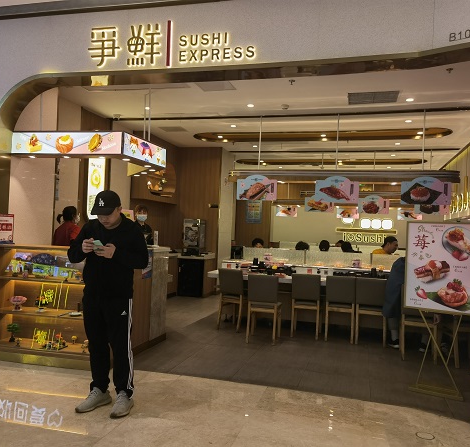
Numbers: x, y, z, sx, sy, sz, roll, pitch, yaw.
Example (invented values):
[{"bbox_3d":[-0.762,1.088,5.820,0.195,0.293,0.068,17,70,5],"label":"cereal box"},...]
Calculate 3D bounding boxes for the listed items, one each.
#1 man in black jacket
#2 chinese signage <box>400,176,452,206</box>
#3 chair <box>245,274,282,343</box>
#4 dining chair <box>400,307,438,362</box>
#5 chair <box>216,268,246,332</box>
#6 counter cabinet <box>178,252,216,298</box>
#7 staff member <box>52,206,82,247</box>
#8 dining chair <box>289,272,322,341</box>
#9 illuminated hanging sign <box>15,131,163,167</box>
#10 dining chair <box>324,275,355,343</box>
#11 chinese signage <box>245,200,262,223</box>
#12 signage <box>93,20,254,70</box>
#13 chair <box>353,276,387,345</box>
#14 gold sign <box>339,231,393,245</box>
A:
[{"bbox_3d":[-0.989,0.590,3.641,0.560,1.690,0.430,2,-1,28],"label":"man in black jacket"},{"bbox_3d":[2.684,-0.455,6.511,0.655,0.405,0.030,2,-1,17],"label":"chinese signage"},{"bbox_3d":[0.380,1.098,6.090,0.410,0.860,0.520,2,-1,9],"label":"chair"},{"bbox_3d":[2.198,1.164,5.575,0.410,0.860,0.520,2,-1,16],"label":"dining chair"},{"bbox_3d":[0.034,1.093,6.708,0.410,0.860,0.520,2,-1,29],"label":"chair"},{"bbox_3d":[-0.772,1.119,10.030,0.640,0.820,0.750,2,-1,17],"label":"counter cabinet"},{"bbox_3d":[-2.092,0.605,5.784,0.340,1.630,0.480,3,-1,-44],"label":"staff member"},{"bbox_3d":[1.024,1.127,6.492,0.430,0.870,0.500,2,-1,17],"label":"dining chair"},{"bbox_3d":[-1.666,-0.850,5.476,1.400,0.240,1.030,2,-1,17],"label":"illuminated hanging sign"},{"bbox_3d":[1.450,1.145,6.327,0.410,0.860,0.520,2,-1,16],"label":"dining chair"},{"bbox_3d":[0.556,-0.354,14.053,0.500,0.710,0.020,2,-1,17],"label":"chinese signage"},{"bbox_3d":[-0.622,-1.677,4.347,1.720,0.460,0.050,2,-1,16],"label":"signage"},{"bbox_3d":[1.838,1.158,6.250,0.430,0.870,0.500,2,-1,17],"label":"chair"},{"bbox_3d":[3.686,0.381,13.038,1.450,0.400,0.080,2,-1,17],"label":"gold sign"}]

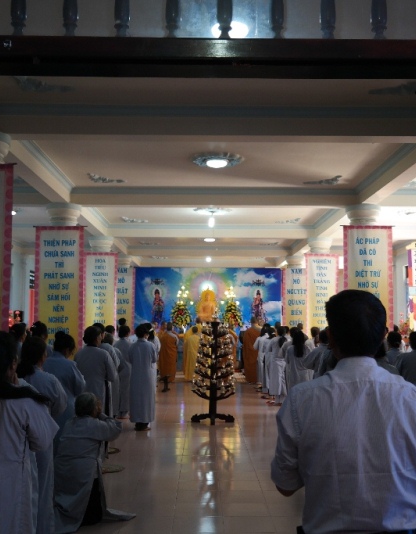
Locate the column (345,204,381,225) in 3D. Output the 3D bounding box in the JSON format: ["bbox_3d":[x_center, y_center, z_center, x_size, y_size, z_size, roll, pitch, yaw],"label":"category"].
[{"bbox_3d":[2.788,0.734,10.810,0.640,3.770,0.640,0,-6,-1],"label":"column"}]

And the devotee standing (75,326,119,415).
[{"bbox_3d":[-1.340,1.492,7.148,0.530,1.570,0.420,-1,-6,15],"label":"devotee standing"}]

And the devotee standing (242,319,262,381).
[{"bbox_3d":[1.163,2.170,15.682,0.540,1.690,0.420,0,-5,1],"label":"devotee standing"}]

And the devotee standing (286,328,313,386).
[{"bbox_3d":[1.606,1.839,10.589,0.460,1.530,0.380,0,-6,-6],"label":"devotee standing"}]

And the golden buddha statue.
[{"bbox_3d":[-0.033,1.321,20.665,0.760,1.200,0.600,0,-5,-1],"label":"golden buddha statue"}]

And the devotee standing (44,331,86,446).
[{"bbox_3d":[-1.445,1.398,6.128,0.420,1.550,0.360,-1,-6,11],"label":"devotee standing"}]

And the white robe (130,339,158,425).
[{"bbox_3d":[-0.990,1.702,9.025,0.450,1.260,0.340,0,-5,4],"label":"white robe"}]

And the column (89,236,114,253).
[{"bbox_3d":[-2.433,1.096,13.595,0.570,3.590,0.570,0,-5,-1],"label":"column"}]

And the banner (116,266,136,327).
[{"bbox_3d":[-2.469,1.203,17.102,0.810,2.450,0.040,0,-5,-1],"label":"banner"}]

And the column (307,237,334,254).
[{"bbox_3d":[2.567,1.099,13.595,0.570,3.590,0.570,0,-5,-1],"label":"column"}]

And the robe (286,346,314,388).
[{"bbox_3d":[1.605,1.904,10.583,0.450,1.160,0.350,0,-6,-6],"label":"robe"}]

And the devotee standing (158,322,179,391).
[{"bbox_3d":[-1.043,2.290,15.845,0.550,1.640,0.420,0,-5,4],"label":"devotee standing"}]

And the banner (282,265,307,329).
[{"bbox_3d":[2.552,1.203,17.102,0.820,2.450,0.040,0,-5,-1],"label":"banner"}]

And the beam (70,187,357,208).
[{"bbox_3d":[0.092,-1.200,10.399,4.880,0.340,0.280,0,-5,-1],"label":"beam"}]

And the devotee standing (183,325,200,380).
[{"bbox_3d":[-0.441,2.388,16.544,0.500,1.580,0.400,0,-5,2],"label":"devotee standing"}]

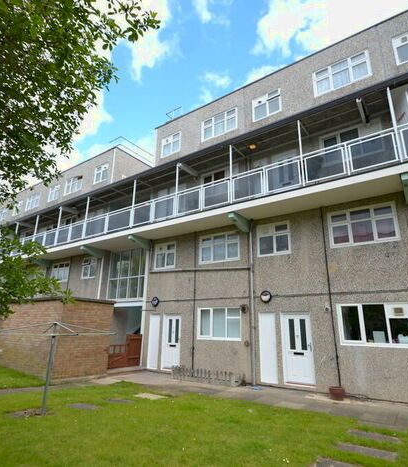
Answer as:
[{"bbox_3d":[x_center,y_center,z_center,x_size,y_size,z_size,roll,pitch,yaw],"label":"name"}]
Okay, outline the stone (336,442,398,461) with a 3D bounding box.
[{"bbox_3d":[2.369,3.197,4.260,0.760,0.050,0.360,-10,-20,31],"label":"stone"}]

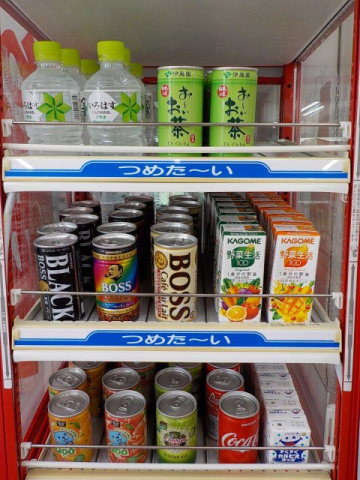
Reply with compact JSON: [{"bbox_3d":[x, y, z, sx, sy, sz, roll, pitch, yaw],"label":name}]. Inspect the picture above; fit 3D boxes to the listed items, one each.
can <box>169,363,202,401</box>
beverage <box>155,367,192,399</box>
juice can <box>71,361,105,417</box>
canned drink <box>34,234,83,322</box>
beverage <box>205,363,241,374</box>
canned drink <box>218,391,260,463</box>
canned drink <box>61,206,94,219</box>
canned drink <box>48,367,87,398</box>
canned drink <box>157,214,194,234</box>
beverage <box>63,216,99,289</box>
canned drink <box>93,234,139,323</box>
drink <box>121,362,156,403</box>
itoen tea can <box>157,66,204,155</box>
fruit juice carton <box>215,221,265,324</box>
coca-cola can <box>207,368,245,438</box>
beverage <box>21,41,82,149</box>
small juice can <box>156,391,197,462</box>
[{"bbox_3d":[0.009,0.223,0.650,0.053,0.089,0.053,0,18,0],"label":"can"},{"bbox_3d":[-0.008,0.238,0.600,0.053,0.088,0.053,0,17,1],"label":"beverage"},{"bbox_3d":[-0.143,0.227,0.660,0.053,0.090,0.053,0,18,-1],"label":"juice can"},{"bbox_3d":[-0.151,0.050,0.525,0.053,0.104,0.053,0,18,-1],"label":"canned drink"},{"bbox_3d":[0.068,0.227,0.662,0.053,0.090,0.053,0,18,0],"label":"beverage"},{"bbox_3d":[0.079,0.259,0.562,0.053,0.090,0.053,0,18,-1],"label":"canned drink"},{"bbox_3d":[-0.162,0.004,0.670,0.053,0.105,0.053,0,17,1],"label":"canned drink"},{"bbox_3d":[-0.157,0.238,0.600,0.053,0.088,0.053,0,17,0],"label":"canned drink"},{"bbox_3d":[-0.007,0.017,0.616,0.053,0.103,0.053,0,18,0],"label":"canned drink"},{"bbox_3d":[-0.145,0.019,0.622,0.053,0.105,0.053,0,17,1],"label":"beverage"},{"bbox_3d":[-0.079,0.049,0.518,0.053,0.103,0.053,0,18,0],"label":"canned drink"},{"bbox_3d":[-0.063,0.224,0.649,0.053,0.089,0.053,0,18,0],"label":"drink"},{"bbox_3d":[0.001,-0.142,0.479,0.053,0.104,0.053,0,18,0],"label":"itoen tea can"},{"bbox_3d":[0.075,0.045,0.515,0.049,0.119,0.041,1,17,2],"label":"fruit juice carton"},{"bbox_3d":[0.065,0.243,0.611,0.053,0.090,0.053,0,18,-1],"label":"coca-cola can"},{"bbox_3d":[-0.148,-0.158,0.485,0.066,0.131,0.066,0,18,-1],"label":"beverage"},{"bbox_3d":[-0.004,0.259,0.563,0.053,0.090,0.053,0,18,0],"label":"small juice can"}]

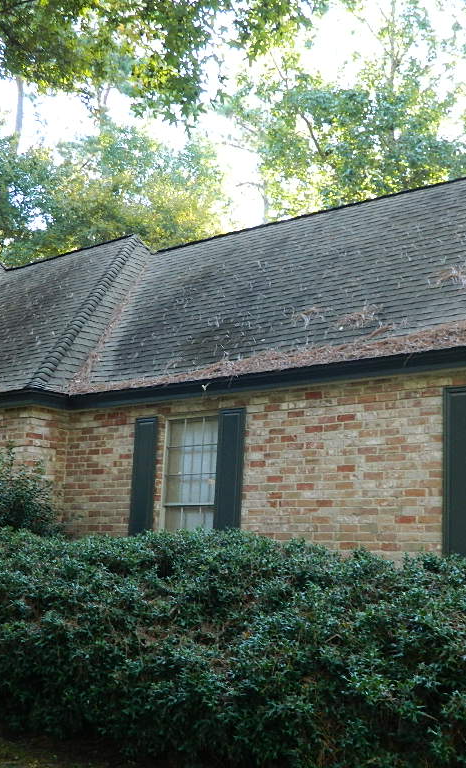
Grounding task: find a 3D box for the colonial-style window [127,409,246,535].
[{"bbox_3d":[-0.472,1.095,8.749,1.420,1.660,0.140,-7,-15,39],"label":"colonial-style window"}]

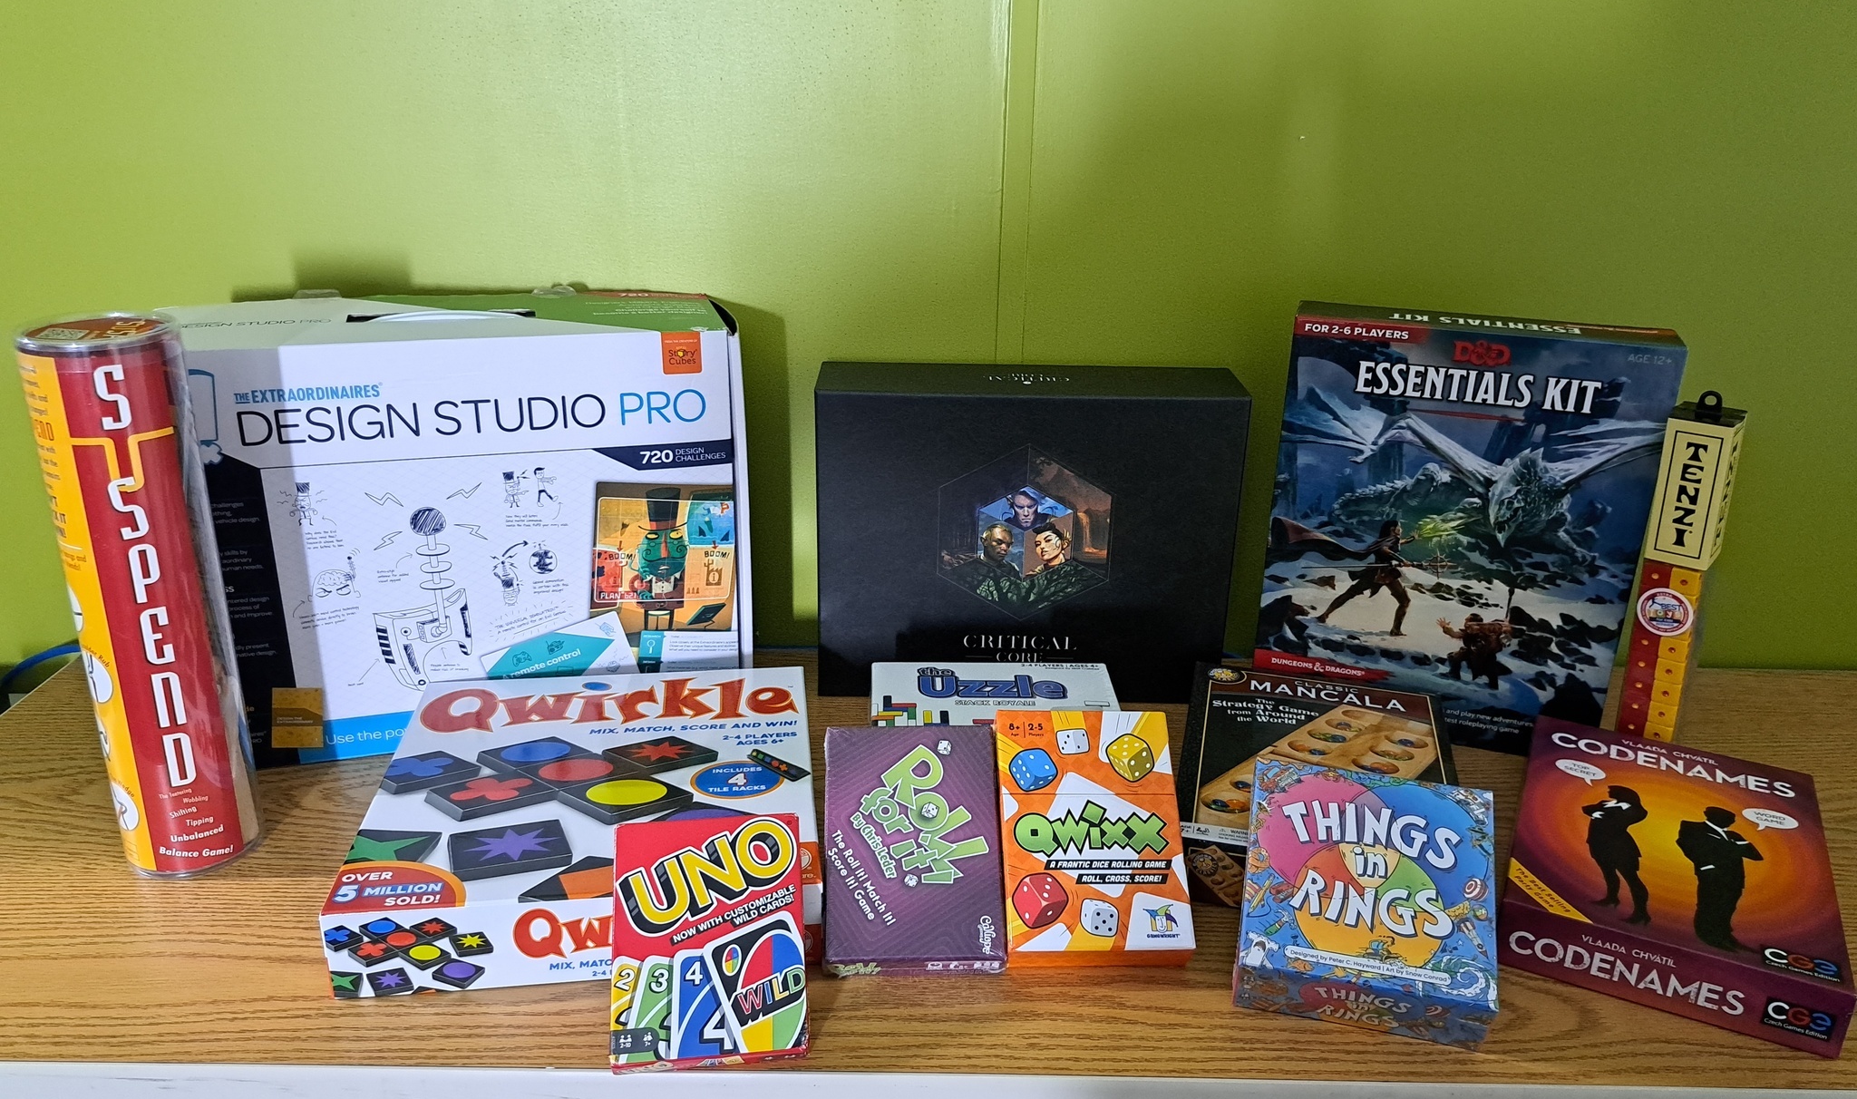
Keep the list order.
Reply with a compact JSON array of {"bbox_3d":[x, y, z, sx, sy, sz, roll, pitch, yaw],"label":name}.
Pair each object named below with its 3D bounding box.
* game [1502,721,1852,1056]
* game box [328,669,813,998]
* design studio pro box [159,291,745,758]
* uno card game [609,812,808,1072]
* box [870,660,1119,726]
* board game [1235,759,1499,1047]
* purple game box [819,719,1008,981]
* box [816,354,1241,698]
[{"bbox_3d":[0.443,0.187,0.775,0.161,0.040,0.241,12,23,26],"label":"game"},{"bbox_3d":[-0.200,0.160,0.797,0.254,0.053,0.256,-2,22,-7],"label":"game box"},{"bbox_3d":[-0.334,-0.019,0.928,0.389,0.291,0.132,-4,22,-14],"label":"design studio pro box"},{"bbox_3d":[-0.111,0.198,0.653,0.093,0.023,0.118,-2,58,-7],"label":"uno card game"},{"bbox_3d":[0.047,0.144,0.854,0.170,0.051,0.203,0,21,-2],"label":"box"},{"bbox_3d":[0.229,0.184,0.680,0.121,0.053,0.119,6,52,14],"label":"board game"},{"bbox_3d":[-0.009,0.166,0.719,0.094,0.031,0.130,0,58,-3],"label":"purple game box"},{"bbox_3d":[0.073,-0.012,0.995,0.310,0.242,0.088,1,21,0],"label":"box"}]

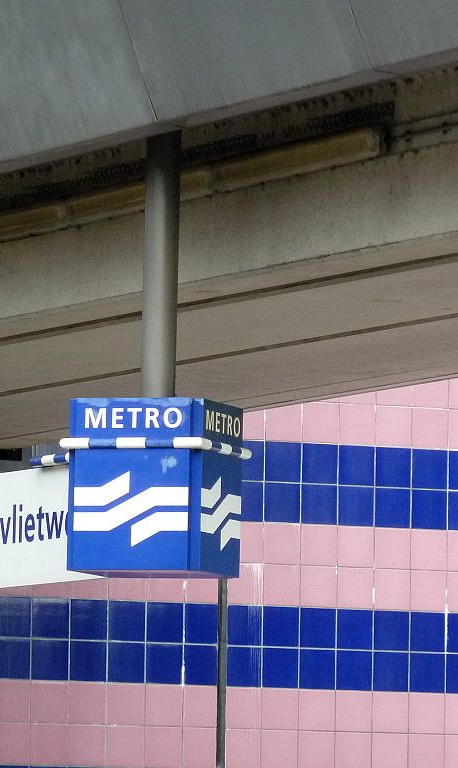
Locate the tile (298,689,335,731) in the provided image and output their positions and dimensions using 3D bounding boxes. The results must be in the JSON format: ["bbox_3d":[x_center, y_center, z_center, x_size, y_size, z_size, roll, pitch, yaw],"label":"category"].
[{"bbox_3d":[0.507,1.896,38.767,0.234,0.234,0.010,3,-5,-26],"label":"tile"}]

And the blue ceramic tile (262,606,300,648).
[{"bbox_3d":[0.297,1.401,38.414,0.237,0.237,0.012,3,-5,-27],"label":"blue ceramic tile"}]

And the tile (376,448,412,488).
[{"bbox_3d":[0.942,0.482,38.235,0.233,0.230,0.012,3,-5,-27],"label":"tile"}]

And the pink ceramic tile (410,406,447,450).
[{"bbox_3d":[1.173,0.260,38.951,0.237,0.237,0.012,3,-5,-27],"label":"pink ceramic tile"}]

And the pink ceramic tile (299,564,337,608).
[{"bbox_3d":[0.514,1.175,38.823,0.234,0.234,0.010,3,-5,-26],"label":"pink ceramic tile"}]

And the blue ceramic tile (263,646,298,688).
[{"bbox_3d":[0.297,1.654,38.777,0.230,0.230,0.012,3,-5,-26],"label":"blue ceramic tile"}]

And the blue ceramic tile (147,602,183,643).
[{"bbox_3d":[-0.369,1.364,38.072,0.237,0.237,0.012,3,-5,-27],"label":"blue ceramic tile"}]

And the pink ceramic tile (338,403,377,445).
[{"bbox_3d":[0.752,0.241,39.096,0.230,0.230,0.012,3,-5,-26],"label":"pink ceramic tile"}]

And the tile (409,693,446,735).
[{"bbox_3d":[1.131,1.894,38.238,0.233,0.230,0.012,3,-5,-27],"label":"tile"}]

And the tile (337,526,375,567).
[{"bbox_3d":[0.745,0.961,39.174,0.236,0.236,0.010,3,-5,-26],"label":"tile"}]

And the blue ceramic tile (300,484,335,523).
[{"bbox_3d":[0.521,0.694,38.217,0.227,0.223,0.010,3,-5,-26],"label":"blue ceramic tile"}]

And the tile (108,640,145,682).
[{"bbox_3d":[-0.593,1.602,38.238,0.232,0.232,0.010,3,-5,-26],"label":"tile"}]

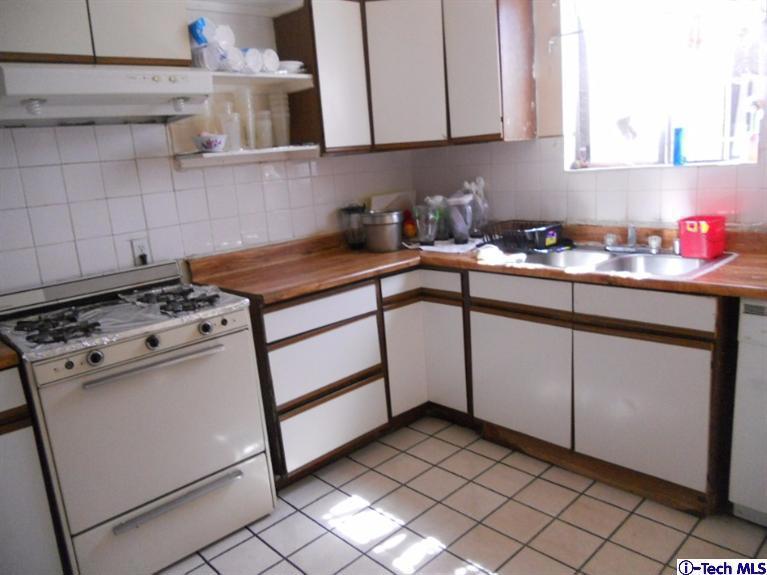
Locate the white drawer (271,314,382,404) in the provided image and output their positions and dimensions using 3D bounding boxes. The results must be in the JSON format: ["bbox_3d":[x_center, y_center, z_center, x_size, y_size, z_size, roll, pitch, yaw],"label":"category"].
[{"bbox_3d":[-0.382,0.300,2.852,0.617,0.244,0.420,-16,17,-41],"label":"white drawer"}]

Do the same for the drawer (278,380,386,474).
[{"bbox_3d":[-0.358,0.603,2.920,0.617,0.236,0.420,-16,17,-41],"label":"drawer"}]

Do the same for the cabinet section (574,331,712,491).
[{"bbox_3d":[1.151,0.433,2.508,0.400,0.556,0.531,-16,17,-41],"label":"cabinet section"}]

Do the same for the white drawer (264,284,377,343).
[{"bbox_3d":[-0.399,0.089,2.805,0.617,0.126,0.420,-16,17,-41],"label":"white drawer"}]

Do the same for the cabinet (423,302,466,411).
[{"bbox_3d":[0.477,0.313,3.200,0.450,0.551,0.265,-16,17,-41],"label":"cabinet"}]

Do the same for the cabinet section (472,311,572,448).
[{"bbox_3d":[0.774,0.375,2.902,0.400,0.556,0.540,-16,17,-41],"label":"cabinet section"}]

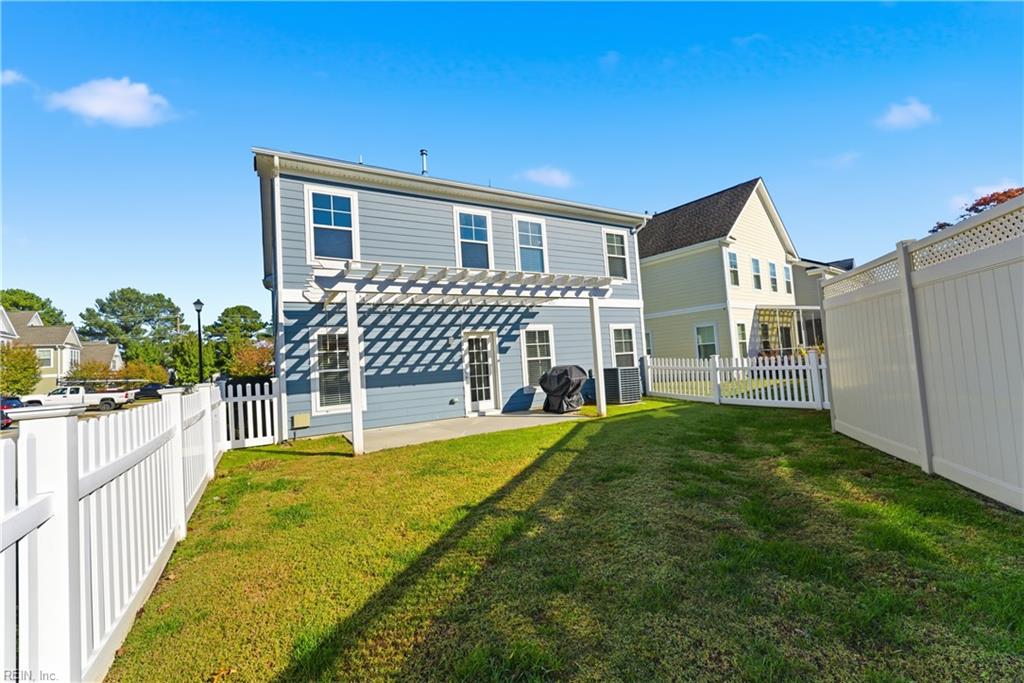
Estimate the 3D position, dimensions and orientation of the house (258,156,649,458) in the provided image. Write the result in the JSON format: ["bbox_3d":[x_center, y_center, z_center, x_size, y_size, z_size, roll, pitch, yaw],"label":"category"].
[{"bbox_3d":[-2.721,-2.019,15.049,11.300,8.500,10.600,-2,-3,-29],"label":"house"}]

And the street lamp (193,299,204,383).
[{"bbox_3d":[-13.651,0.645,17.390,0.400,5.080,0.400,-1,-3,-38],"label":"street lamp"}]

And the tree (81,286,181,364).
[{"bbox_3d":[-71.655,-0.240,74.578,13.500,19.530,13.500,-1,-3,-44],"label":"tree"}]

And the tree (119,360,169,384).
[{"bbox_3d":[-36.892,3.925,39.913,3.700,4.040,3.700,-1,-3,-43],"label":"tree"}]

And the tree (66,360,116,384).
[{"bbox_3d":[-42.105,4.074,39.906,3.600,4.340,3.600,-6,-3,43],"label":"tree"}]

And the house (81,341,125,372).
[{"bbox_3d":[-64.356,4.375,61.993,9.500,8.400,10.000,-2,-3,-29],"label":"house"}]

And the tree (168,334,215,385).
[{"bbox_3d":[-27.201,2.161,33.880,3.300,5.530,3.300,-1,-3,-39],"label":"tree"}]

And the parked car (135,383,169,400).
[{"bbox_3d":[-32.853,4.582,36.500,4.600,1.520,1.820,-2,-3,-29],"label":"parked car"}]

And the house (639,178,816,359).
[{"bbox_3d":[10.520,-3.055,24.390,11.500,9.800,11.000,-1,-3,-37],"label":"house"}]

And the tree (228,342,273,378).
[{"bbox_3d":[-21.458,2.267,32.905,3.400,4.380,3.400,-2,-3,-33],"label":"tree"}]

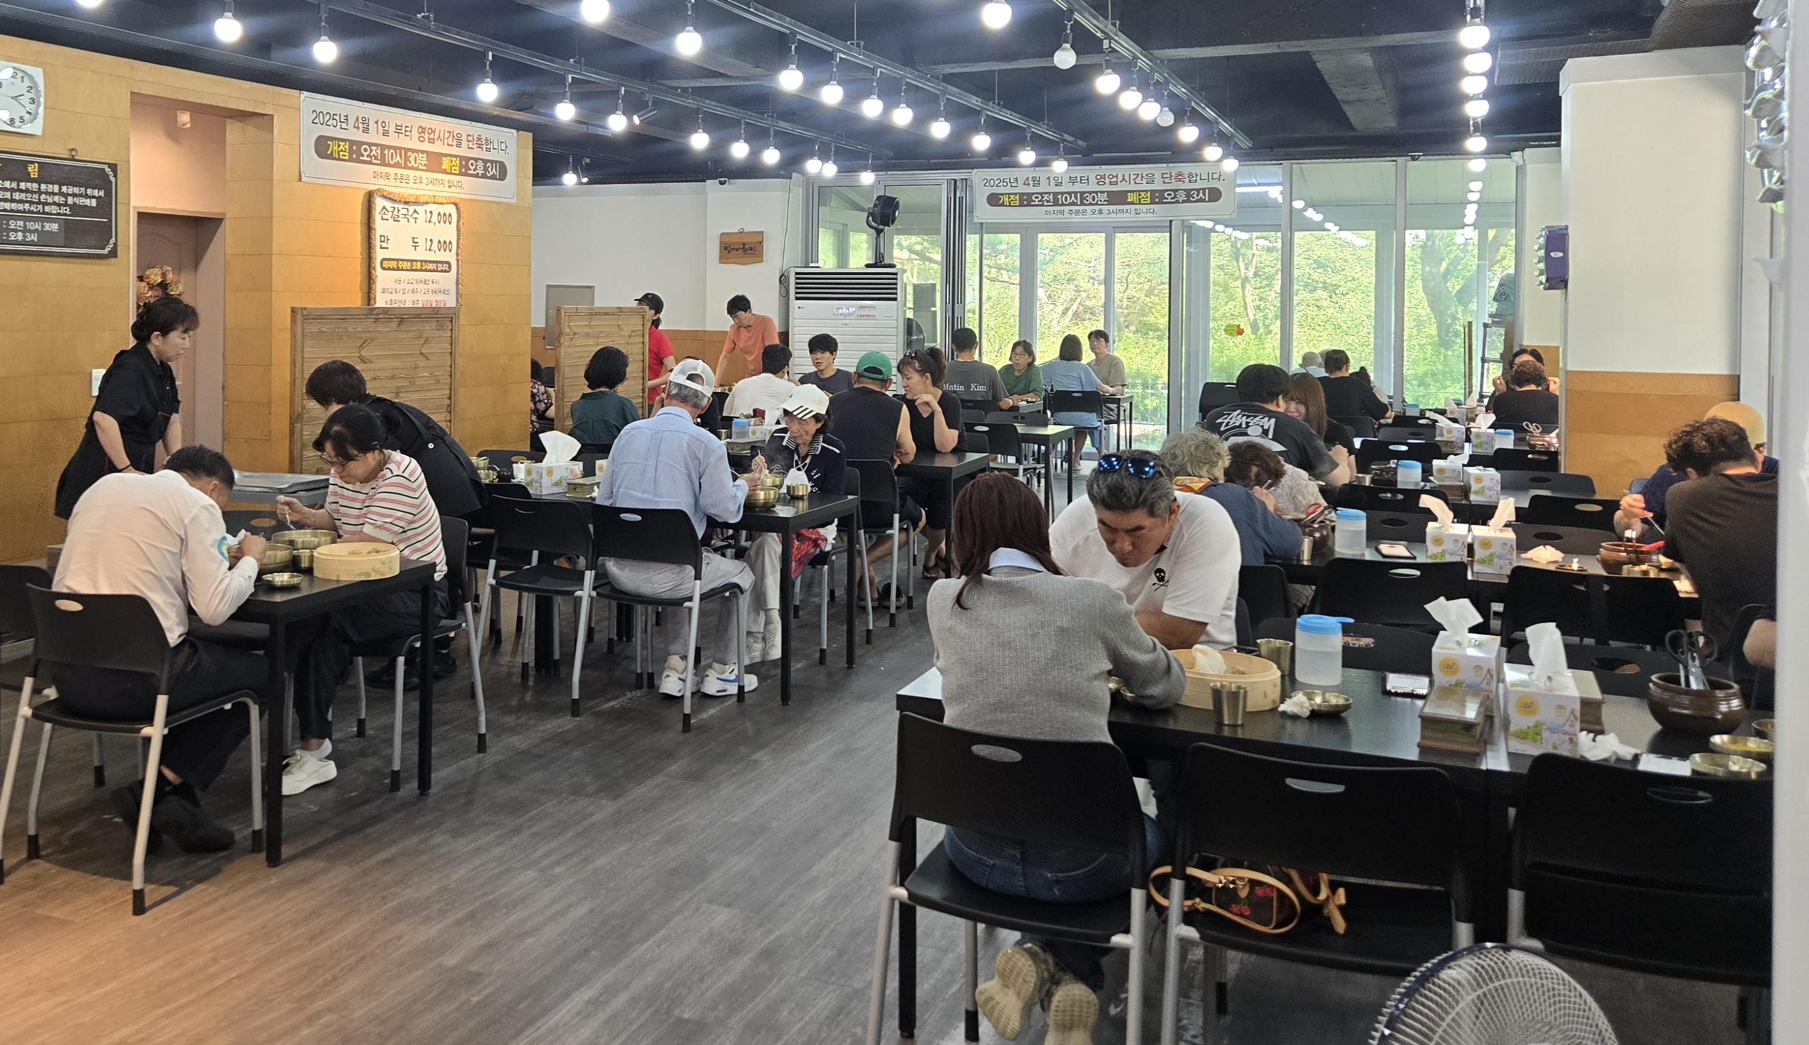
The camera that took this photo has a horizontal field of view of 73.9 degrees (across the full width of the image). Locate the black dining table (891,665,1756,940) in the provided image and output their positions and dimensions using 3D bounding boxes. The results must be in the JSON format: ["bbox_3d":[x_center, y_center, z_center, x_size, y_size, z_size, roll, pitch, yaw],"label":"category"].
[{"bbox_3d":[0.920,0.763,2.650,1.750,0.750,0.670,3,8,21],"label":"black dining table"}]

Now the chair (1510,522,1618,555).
[{"bbox_3d":[2.316,0.440,4.302,0.490,0.790,0.480,4,10,22],"label":"chair"}]

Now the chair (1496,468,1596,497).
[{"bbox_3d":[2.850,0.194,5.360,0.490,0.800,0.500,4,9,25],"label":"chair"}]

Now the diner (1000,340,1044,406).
[{"bbox_3d":[1.020,-0.935,10.600,0.480,1.250,0.700,4,8,25],"label":"diner"}]

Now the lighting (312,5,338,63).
[{"bbox_3d":[-2.373,-2.000,4.920,0.100,0.240,0.100,1,9,0],"label":"lighting"}]

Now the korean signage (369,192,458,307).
[{"bbox_3d":[-3.400,-1.860,8.420,0.060,0.880,0.770,4,8,23],"label":"korean signage"}]

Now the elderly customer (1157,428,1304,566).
[{"bbox_3d":[1.150,0.264,4.220,0.500,1.200,0.700,4,8,26],"label":"elderly customer"}]

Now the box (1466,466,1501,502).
[{"bbox_3d":[2.650,-0.171,5.500,0.125,0.122,0.175,3,8,22],"label":"box"}]

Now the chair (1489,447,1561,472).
[{"bbox_3d":[3.530,-0.039,6.680,0.490,0.800,0.500,4,9,25],"label":"chair"}]

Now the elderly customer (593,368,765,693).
[{"bbox_3d":[-0.880,0.045,4.760,0.540,1.330,0.700,6,10,29],"label":"elderly customer"}]

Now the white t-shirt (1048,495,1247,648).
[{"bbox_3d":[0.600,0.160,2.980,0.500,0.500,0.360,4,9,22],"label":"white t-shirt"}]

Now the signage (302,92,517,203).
[{"bbox_3d":[-3.900,-2.960,9.680,0.020,0.630,2.250,4,9,22],"label":"signage"}]

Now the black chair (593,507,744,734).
[{"bbox_3d":[-0.966,0.337,4.770,0.500,0.810,0.470,4,8,23],"label":"black chair"}]

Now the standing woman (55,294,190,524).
[{"bbox_3d":[-2.910,-0.072,4.500,0.460,1.530,0.440,-2,8,-16],"label":"standing woman"}]

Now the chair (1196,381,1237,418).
[{"bbox_3d":[2.430,-0.625,8.750,0.490,0.800,0.500,4,9,25],"label":"chair"}]

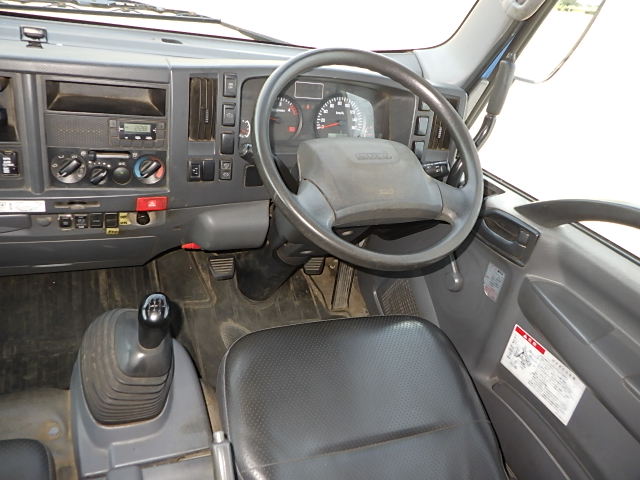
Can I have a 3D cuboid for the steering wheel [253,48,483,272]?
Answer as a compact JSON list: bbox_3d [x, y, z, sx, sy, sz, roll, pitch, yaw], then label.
[{"bbox_3d":[0.086,-0.138,0.907,0.420,0.110,0.420,1,69,-20],"label":"steering wheel"}]

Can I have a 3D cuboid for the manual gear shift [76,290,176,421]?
[{"bbox_3d":[-0.330,0.155,0.879,0.150,0.240,0.220,-3,31,-26],"label":"manual gear shift"}]

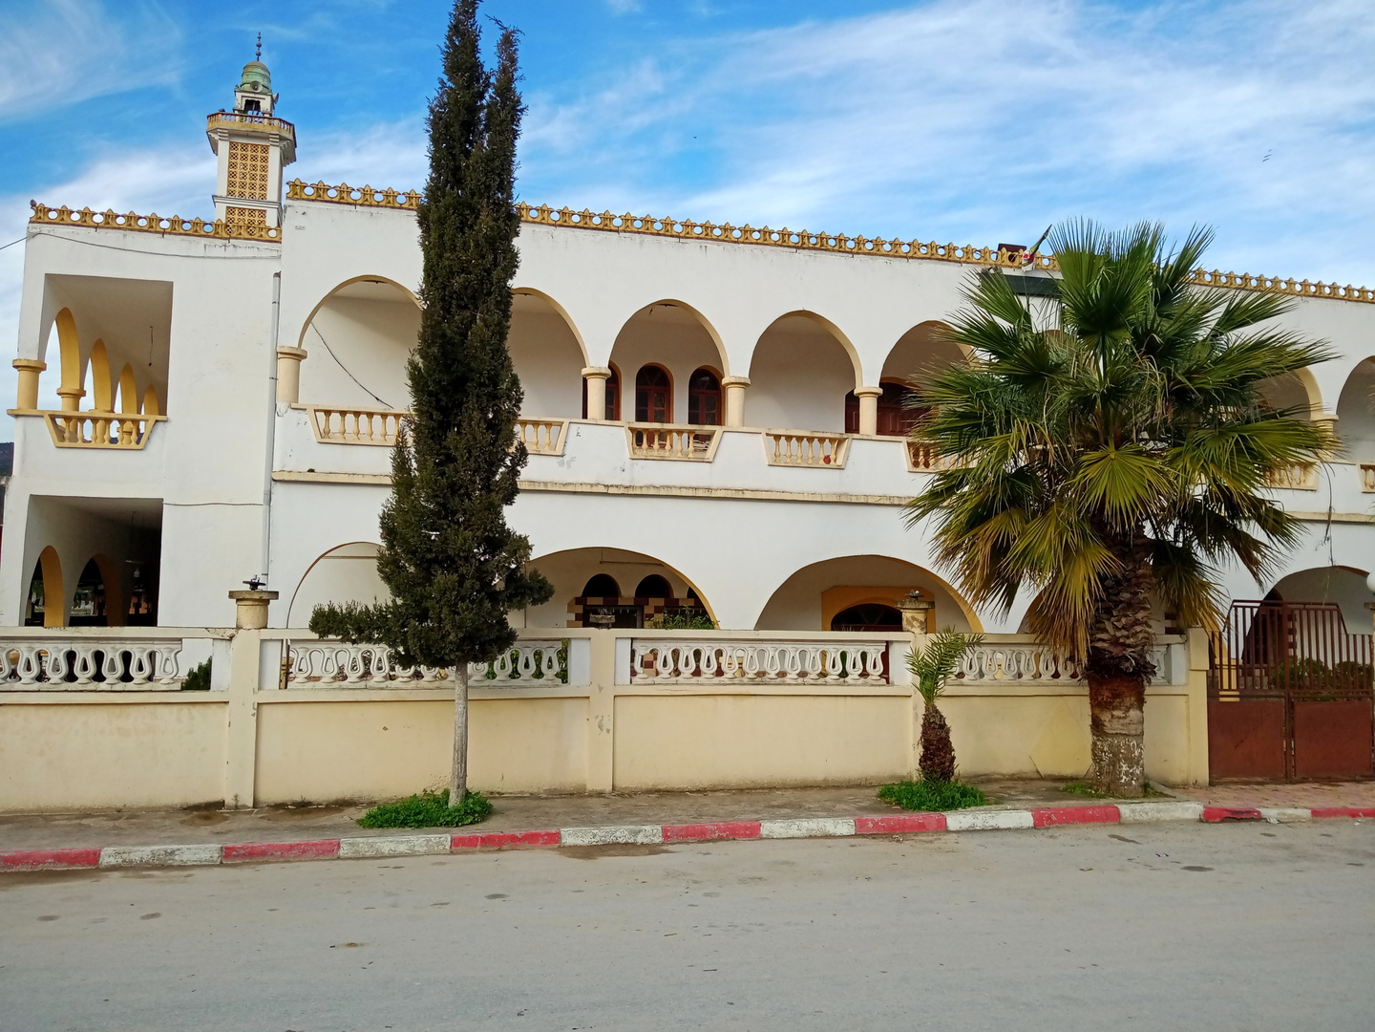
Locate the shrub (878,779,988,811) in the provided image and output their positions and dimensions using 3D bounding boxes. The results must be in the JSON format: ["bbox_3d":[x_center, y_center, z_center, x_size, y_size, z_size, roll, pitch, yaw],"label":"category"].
[{"bbox_3d":[2.186,2.455,9.977,0.987,0.190,0.750,2,-3,-14],"label":"shrub"}]

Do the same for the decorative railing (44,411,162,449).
[{"bbox_3d":[-9.079,-1.334,17.312,1.694,0.537,0.200,2,-3,-14],"label":"decorative railing"}]

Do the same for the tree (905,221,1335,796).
[{"bbox_3d":[4.193,-0.059,10.707,3.650,5.418,3.600,2,-3,-14],"label":"tree"}]

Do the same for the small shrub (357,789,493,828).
[{"bbox_3d":[-2.110,2.355,9.000,1.046,0.180,0.720,2,-3,-14],"label":"small shrub"}]

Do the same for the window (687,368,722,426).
[{"bbox_3d":[0.312,-1.929,20.165,0.664,1.508,0.140,2,-3,-14],"label":"window"}]

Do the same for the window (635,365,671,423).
[{"bbox_3d":[-0.616,-1.965,19.937,0.649,1.491,0.140,2,-3,-14],"label":"window"}]

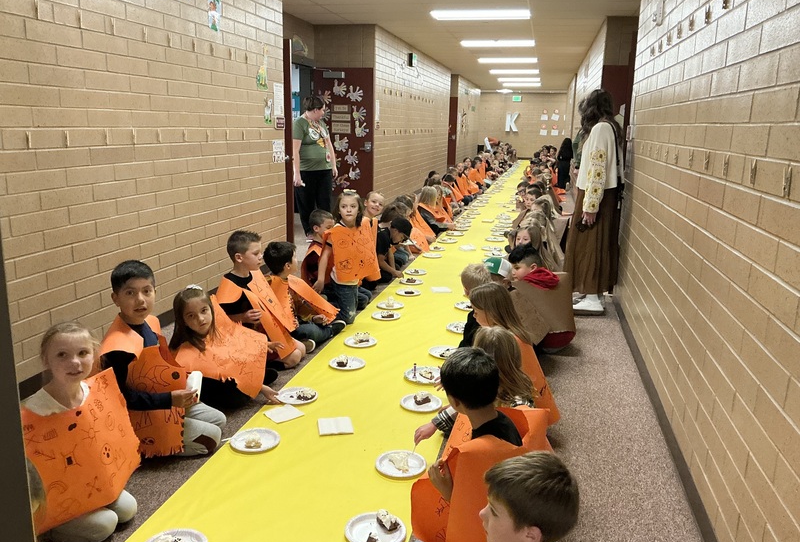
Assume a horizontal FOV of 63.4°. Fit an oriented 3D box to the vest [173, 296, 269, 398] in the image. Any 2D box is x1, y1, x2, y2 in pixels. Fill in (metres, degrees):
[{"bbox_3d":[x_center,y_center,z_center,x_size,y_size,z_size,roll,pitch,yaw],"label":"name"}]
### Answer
[{"bbox_3d":[-0.886,0.395,3.206,0.380,0.430,0.470,13,17,41],"label":"vest"}]

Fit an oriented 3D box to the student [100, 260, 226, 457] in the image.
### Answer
[{"bbox_3d":[-1.067,0.361,2.778,0.520,0.820,0.420,10,15,32],"label":"student"}]

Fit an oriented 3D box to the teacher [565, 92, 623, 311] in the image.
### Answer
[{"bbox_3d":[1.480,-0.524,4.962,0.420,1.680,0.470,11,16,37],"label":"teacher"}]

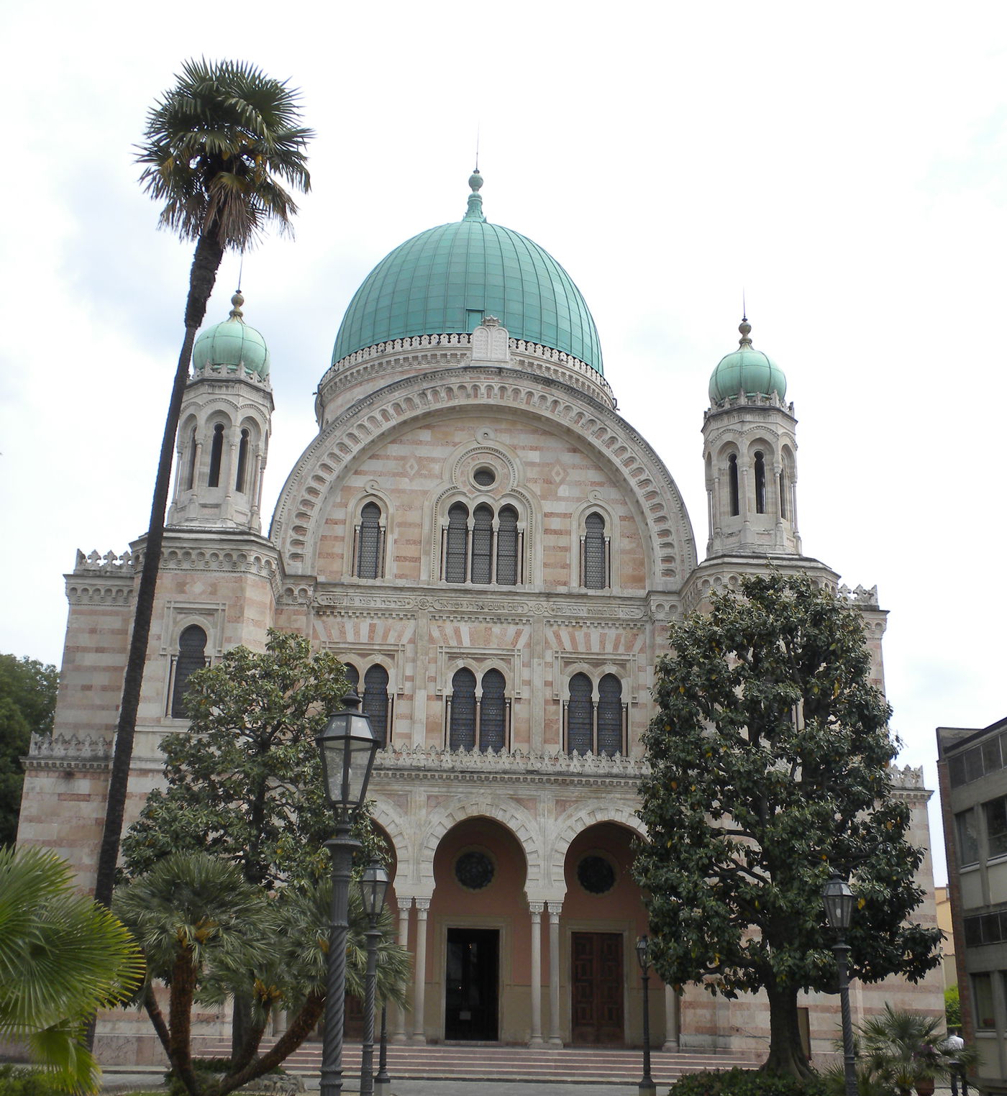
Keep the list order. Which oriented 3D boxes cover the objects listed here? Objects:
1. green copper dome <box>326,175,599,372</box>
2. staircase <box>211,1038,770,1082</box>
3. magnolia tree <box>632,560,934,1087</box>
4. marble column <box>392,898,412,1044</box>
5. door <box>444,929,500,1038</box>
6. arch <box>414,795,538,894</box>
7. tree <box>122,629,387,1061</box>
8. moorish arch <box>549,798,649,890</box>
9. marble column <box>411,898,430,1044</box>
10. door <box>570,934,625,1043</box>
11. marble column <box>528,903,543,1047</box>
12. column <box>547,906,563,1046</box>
[{"bbox_3d":[-1.585,-13.940,73.497,13.600,12.200,13.600,3,-18,-3],"label":"green copper dome"},{"bbox_3d":[-0.740,14.267,39.685,15.461,0.900,1.800,2,-19,-3],"label":"staircase"},{"bbox_3d":[7.296,7.041,37.758,7.900,13.209,7.500,2,-20,-3],"label":"magnolia tree"},{"bbox_3d":[-2.936,12.254,41.501,0.420,4.016,0.420,2,-19,-3],"label":"marble column"},{"bbox_3d":[-0.942,13.300,43.712,1.662,3.256,0.200,2,-19,-3],"label":"door"},{"bbox_3d":[-0.734,8.746,42.437,3.650,2.740,0.600,3,-18,-3],"label":"arch"},{"bbox_3d":[-6.565,8.000,39.511,7.100,11.763,6.800,2,-20,-3],"label":"tree"},{"bbox_3d":[3.115,8.936,42.666,3.650,2.740,0.600,3,-18,-3],"label":"moorish arch"},{"bbox_3d":[-2.361,12.128,41.212,0.410,4.050,0.410,3,-18,-3],"label":"marble column"},{"bbox_3d":[2.889,13.464,43.914,1.614,3.265,0.200,2,-19,-3],"label":"door"},{"bbox_3d":[0.960,12.394,41.716,0.420,4.037,0.420,2,-19,-3],"label":"marble column"},{"bbox_3d":[1.551,12.977,43.727,0.463,4.230,0.460,2,-20,-3],"label":"column"}]

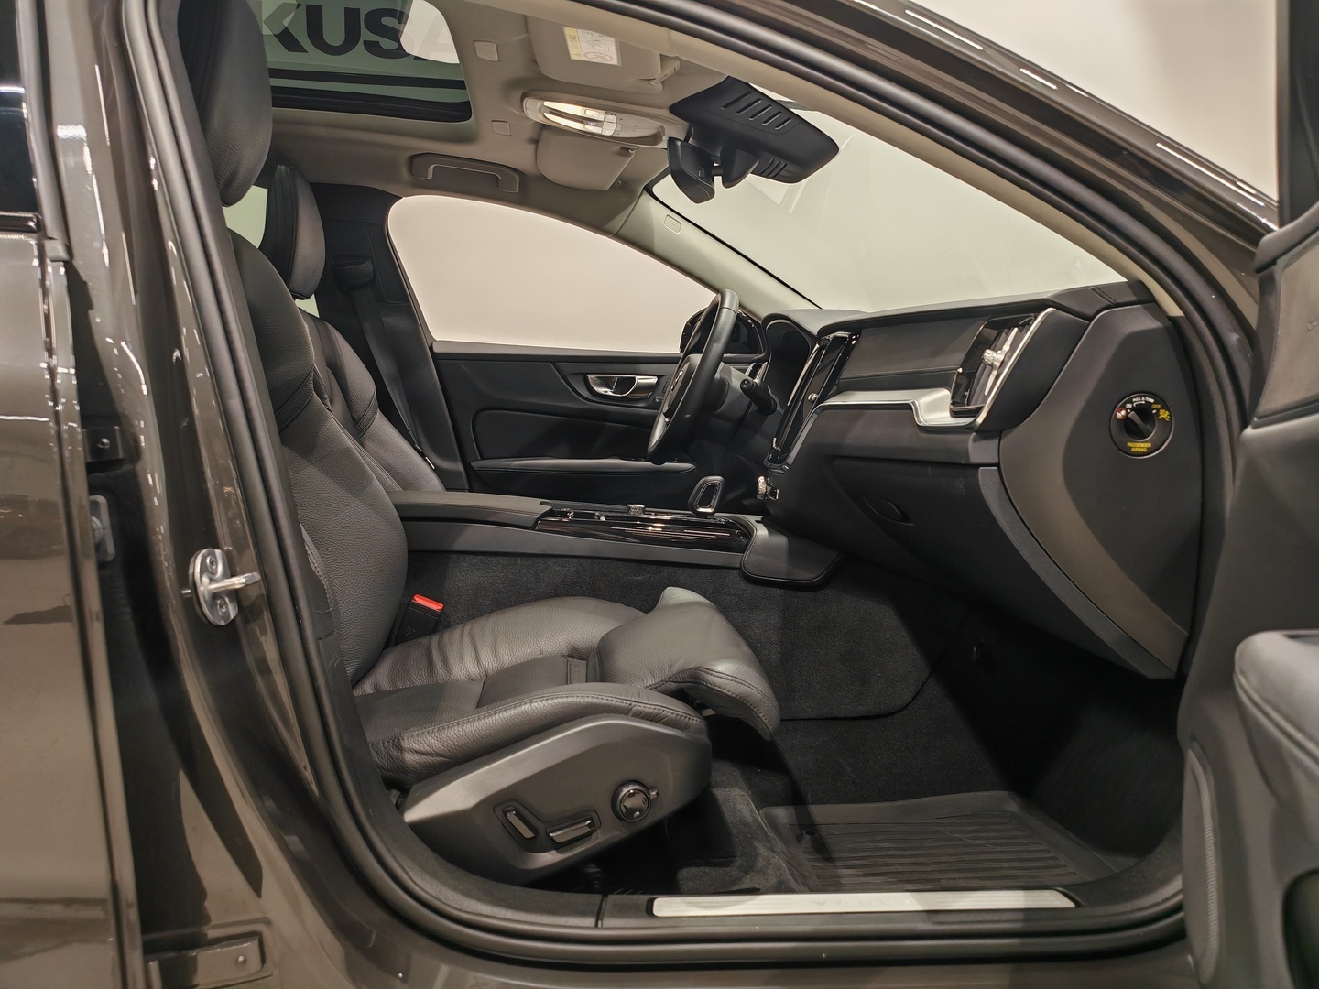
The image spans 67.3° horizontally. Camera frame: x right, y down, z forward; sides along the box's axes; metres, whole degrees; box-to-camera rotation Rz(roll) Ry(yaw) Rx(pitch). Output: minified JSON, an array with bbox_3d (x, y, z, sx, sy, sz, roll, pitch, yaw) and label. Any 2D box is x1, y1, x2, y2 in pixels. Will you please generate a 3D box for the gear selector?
[{"bbox_3d":[0.082,0.000,1.664,0.058,0.068,0.045,1,5,-6],"label":"gear selector"}]

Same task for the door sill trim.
[{"bbox_3d":[0.192,0.384,0.923,0.400,0.010,0.035,2,5,-6],"label":"door sill trim"}]

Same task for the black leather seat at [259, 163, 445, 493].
[{"bbox_3d":[-0.396,-0.133,1.929,0.870,0.970,0.540,1,5,-6],"label":"black leather seat"}]

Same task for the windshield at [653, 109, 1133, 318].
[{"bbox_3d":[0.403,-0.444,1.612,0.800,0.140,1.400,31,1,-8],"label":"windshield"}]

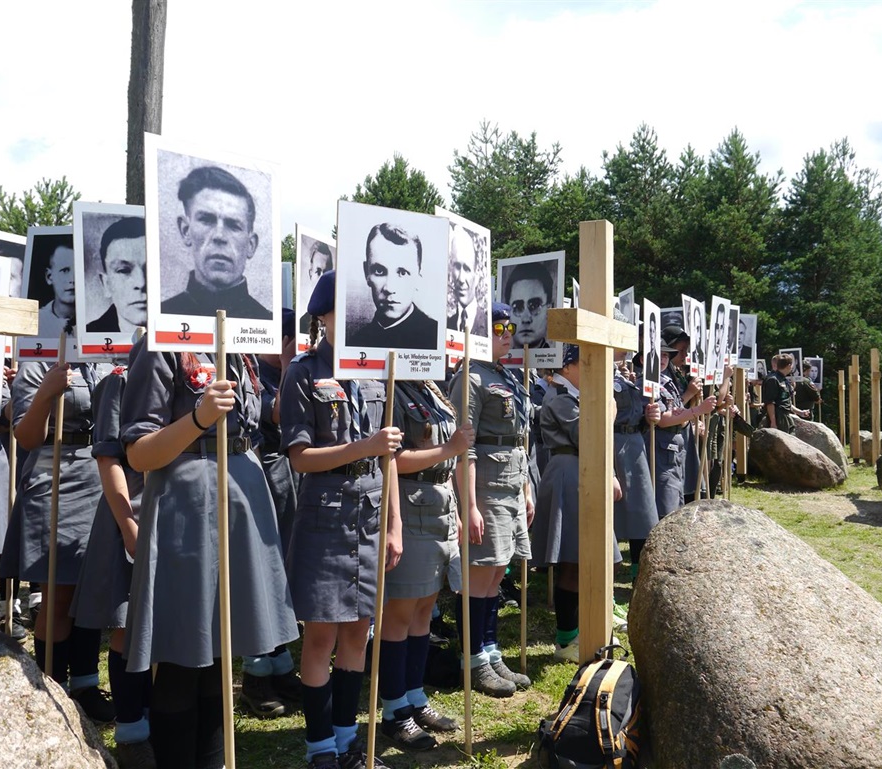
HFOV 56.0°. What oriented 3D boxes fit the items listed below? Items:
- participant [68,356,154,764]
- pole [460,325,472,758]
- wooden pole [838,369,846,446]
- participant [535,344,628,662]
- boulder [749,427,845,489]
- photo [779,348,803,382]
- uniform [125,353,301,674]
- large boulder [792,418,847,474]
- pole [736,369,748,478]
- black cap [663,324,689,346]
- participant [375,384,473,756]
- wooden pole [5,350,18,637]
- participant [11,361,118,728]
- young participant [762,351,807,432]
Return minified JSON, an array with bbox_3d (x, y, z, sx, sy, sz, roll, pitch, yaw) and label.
[{"bbox_3d":[-1.050,0.500,2.880,0.380,1.630,0.470,0,-1,42],"label":"participant"},{"bbox_3d":[0.098,0.552,2.990,0.026,1.560,0.026,-2,-2,37],"label":"pole"},{"bbox_3d":[9.680,0.590,20.000,0.135,1.880,0.135,0,-1,29],"label":"wooden pole"},{"bbox_3d":[0.685,0.545,4.020,0.420,1.540,0.440,0,-1,24],"label":"participant"},{"bbox_3d":[5.030,1.010,11.700,1.350,0.800,1.100,0,-1,23],"label":"boulder"},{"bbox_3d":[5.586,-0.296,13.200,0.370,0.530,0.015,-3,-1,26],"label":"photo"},{"bbox_3d":[-0.650,0.320,2.330,0.400,0.940,0.470,0,-1,34],"label":"uniform"},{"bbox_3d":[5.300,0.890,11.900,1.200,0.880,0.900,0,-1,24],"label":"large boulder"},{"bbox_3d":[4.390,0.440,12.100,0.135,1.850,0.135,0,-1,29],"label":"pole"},{"bbox_3d":[1.680,-0.350,5.900,0.270,0.140,0.240,0,0,25],"label":"black cap"},{"bbox_3d":[-0.060,0.500,3.060,0.420,1.620,0.460,0,-1,37],"label":"participant"},{"bbox_3d":[-1.840,0.540,3.550,0.026,1.520,0.026,2,-1,-40],"label":"wooden pole"},{"bbox_3d":[-1.520,0.475,3.320,0.400,1.670,0.480,0,-1,42],"label":"participant"},{"bbox_3d":[4.420,0.460,10.800,0.380,1.720,0.470,0,-1,37],"label":"young participant"}]

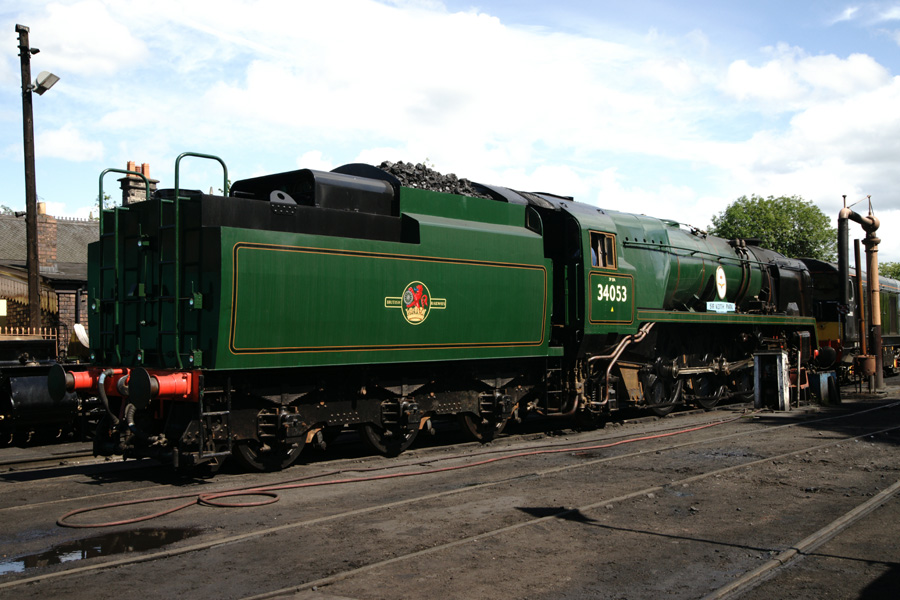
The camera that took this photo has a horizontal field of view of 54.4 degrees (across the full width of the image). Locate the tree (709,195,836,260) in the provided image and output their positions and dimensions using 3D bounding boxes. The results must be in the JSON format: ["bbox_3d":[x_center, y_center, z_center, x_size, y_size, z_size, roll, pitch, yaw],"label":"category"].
[{"bbox_3d":[20.713,-1.504,56.220,8.400,10.472,8.200,-2,-3,20],"label":"tree"}]

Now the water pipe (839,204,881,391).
[{"bbox_3d":[11.187,-0.183,23.629,0.500,5.250,2.850,-3,-3,41],"label":"water pipe"}]

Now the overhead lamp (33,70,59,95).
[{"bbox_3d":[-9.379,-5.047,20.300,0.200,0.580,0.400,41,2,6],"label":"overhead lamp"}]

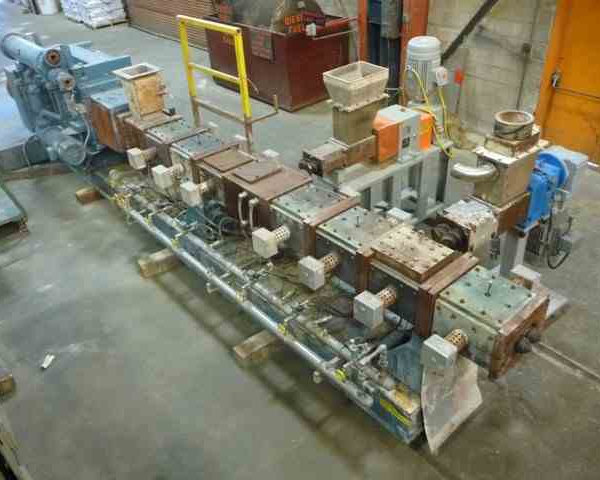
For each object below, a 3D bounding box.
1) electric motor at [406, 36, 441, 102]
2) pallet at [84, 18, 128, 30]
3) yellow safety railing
[{"bbox_3d":[1.385,-1.877,5.790,0.360,0.720,0.360,-3,34,2],"label":"electric motor"},{"bbox_3d":[-6.117,-6.847,16.294,1.180,0.140,1.060,-26,40,-29],"label":"pallet"},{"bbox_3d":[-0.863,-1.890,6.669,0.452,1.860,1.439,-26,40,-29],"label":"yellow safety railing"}]

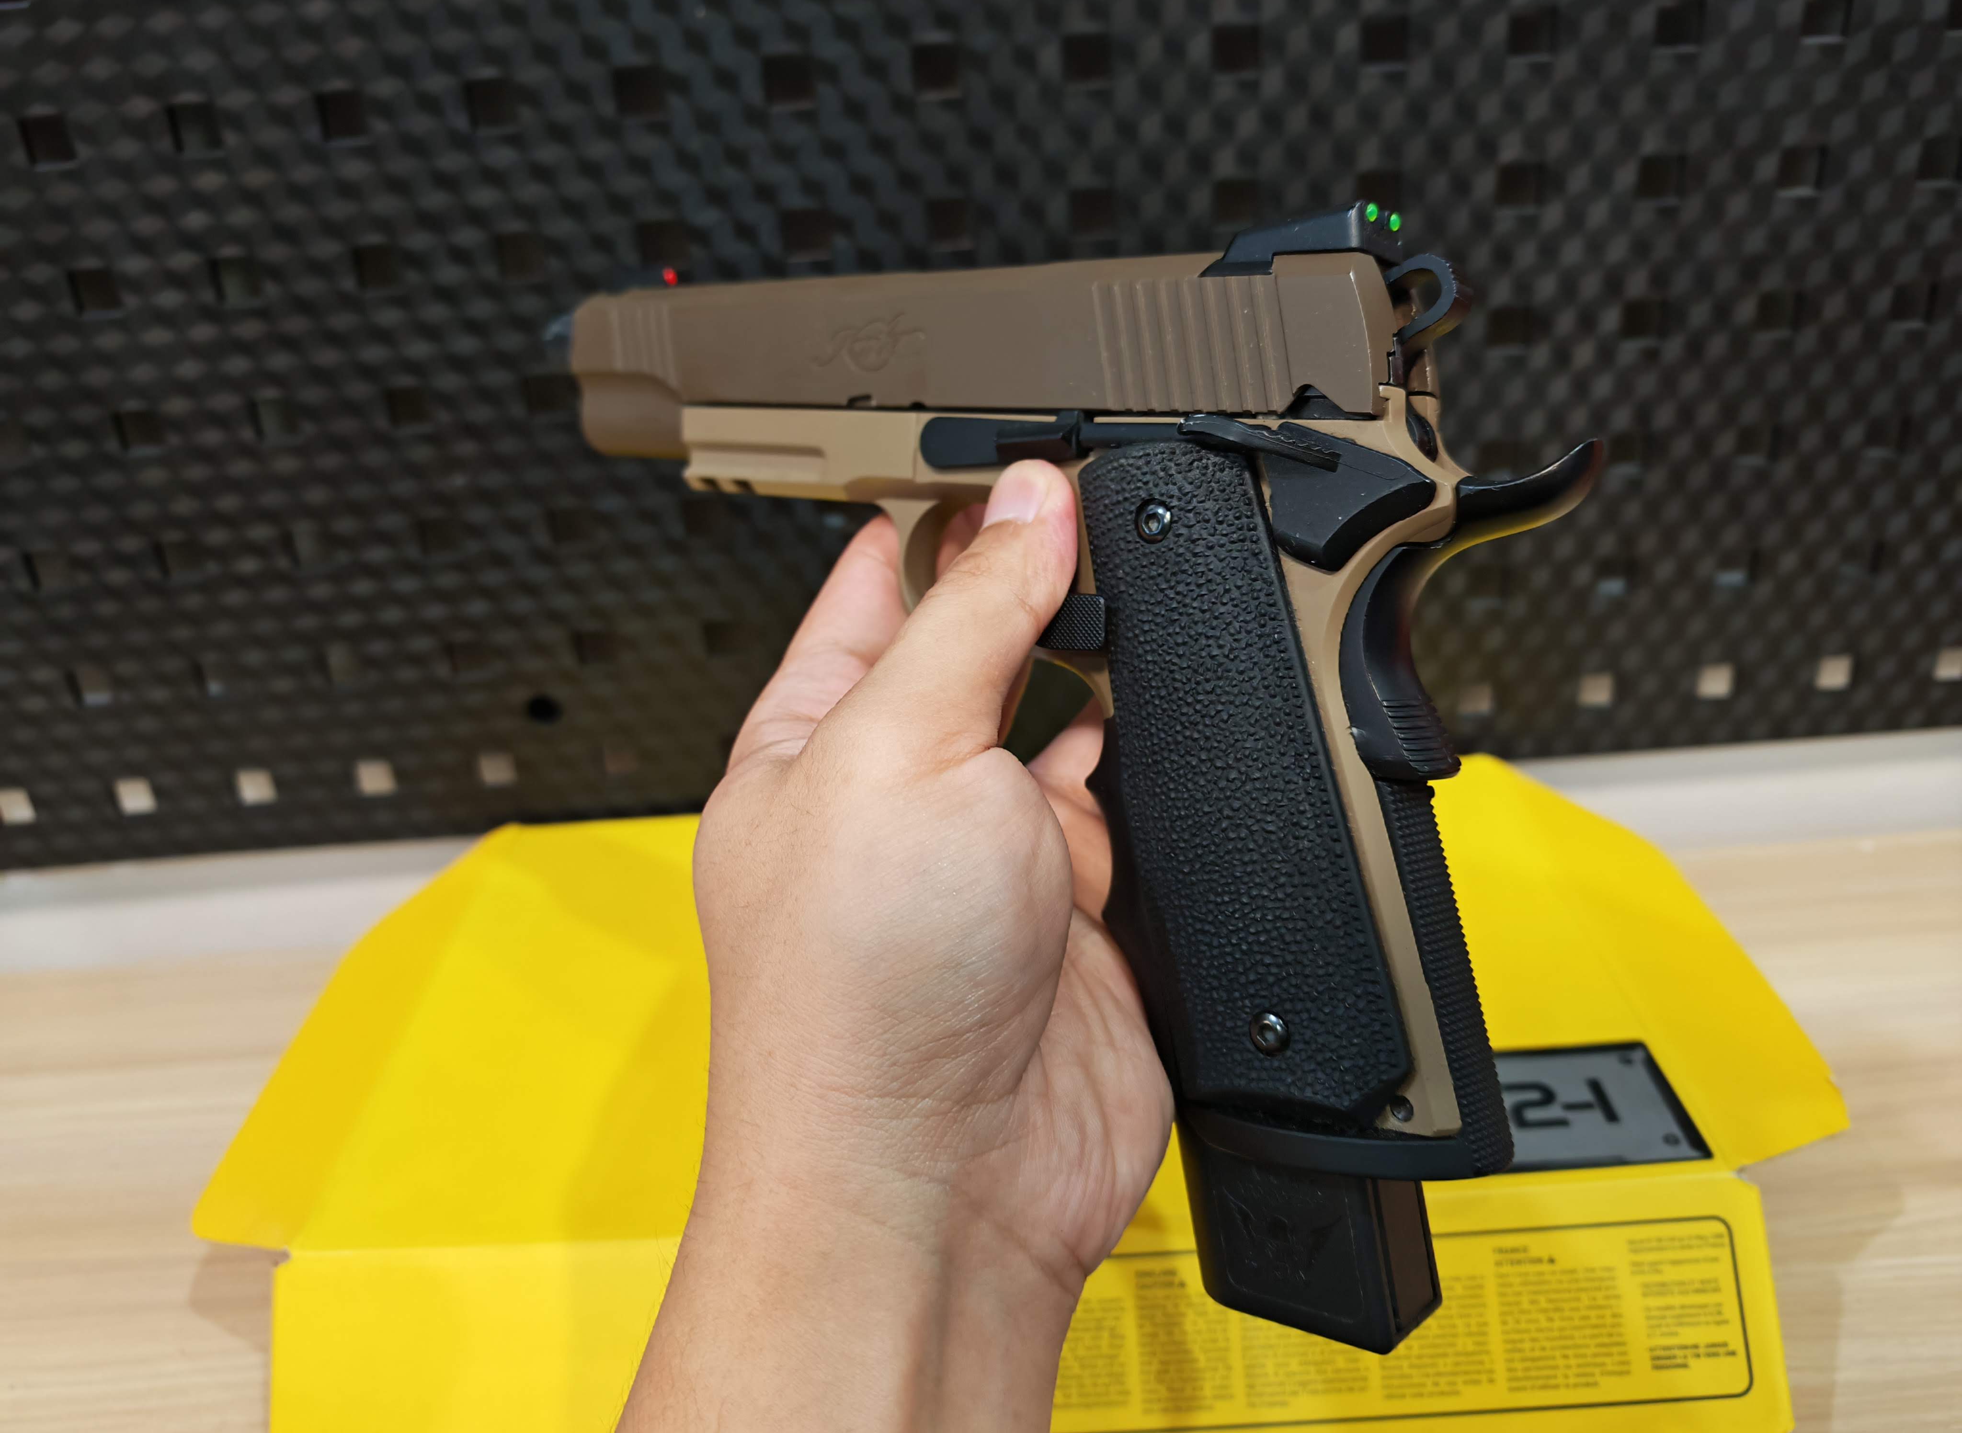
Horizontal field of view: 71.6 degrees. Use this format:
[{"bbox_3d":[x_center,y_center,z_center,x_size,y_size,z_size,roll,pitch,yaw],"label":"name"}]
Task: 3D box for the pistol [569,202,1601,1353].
[{"bbox_3d":[-0.003,0.000,0.259,0.217,0.172,0.035,11,15,38],"label":"pistol"}]

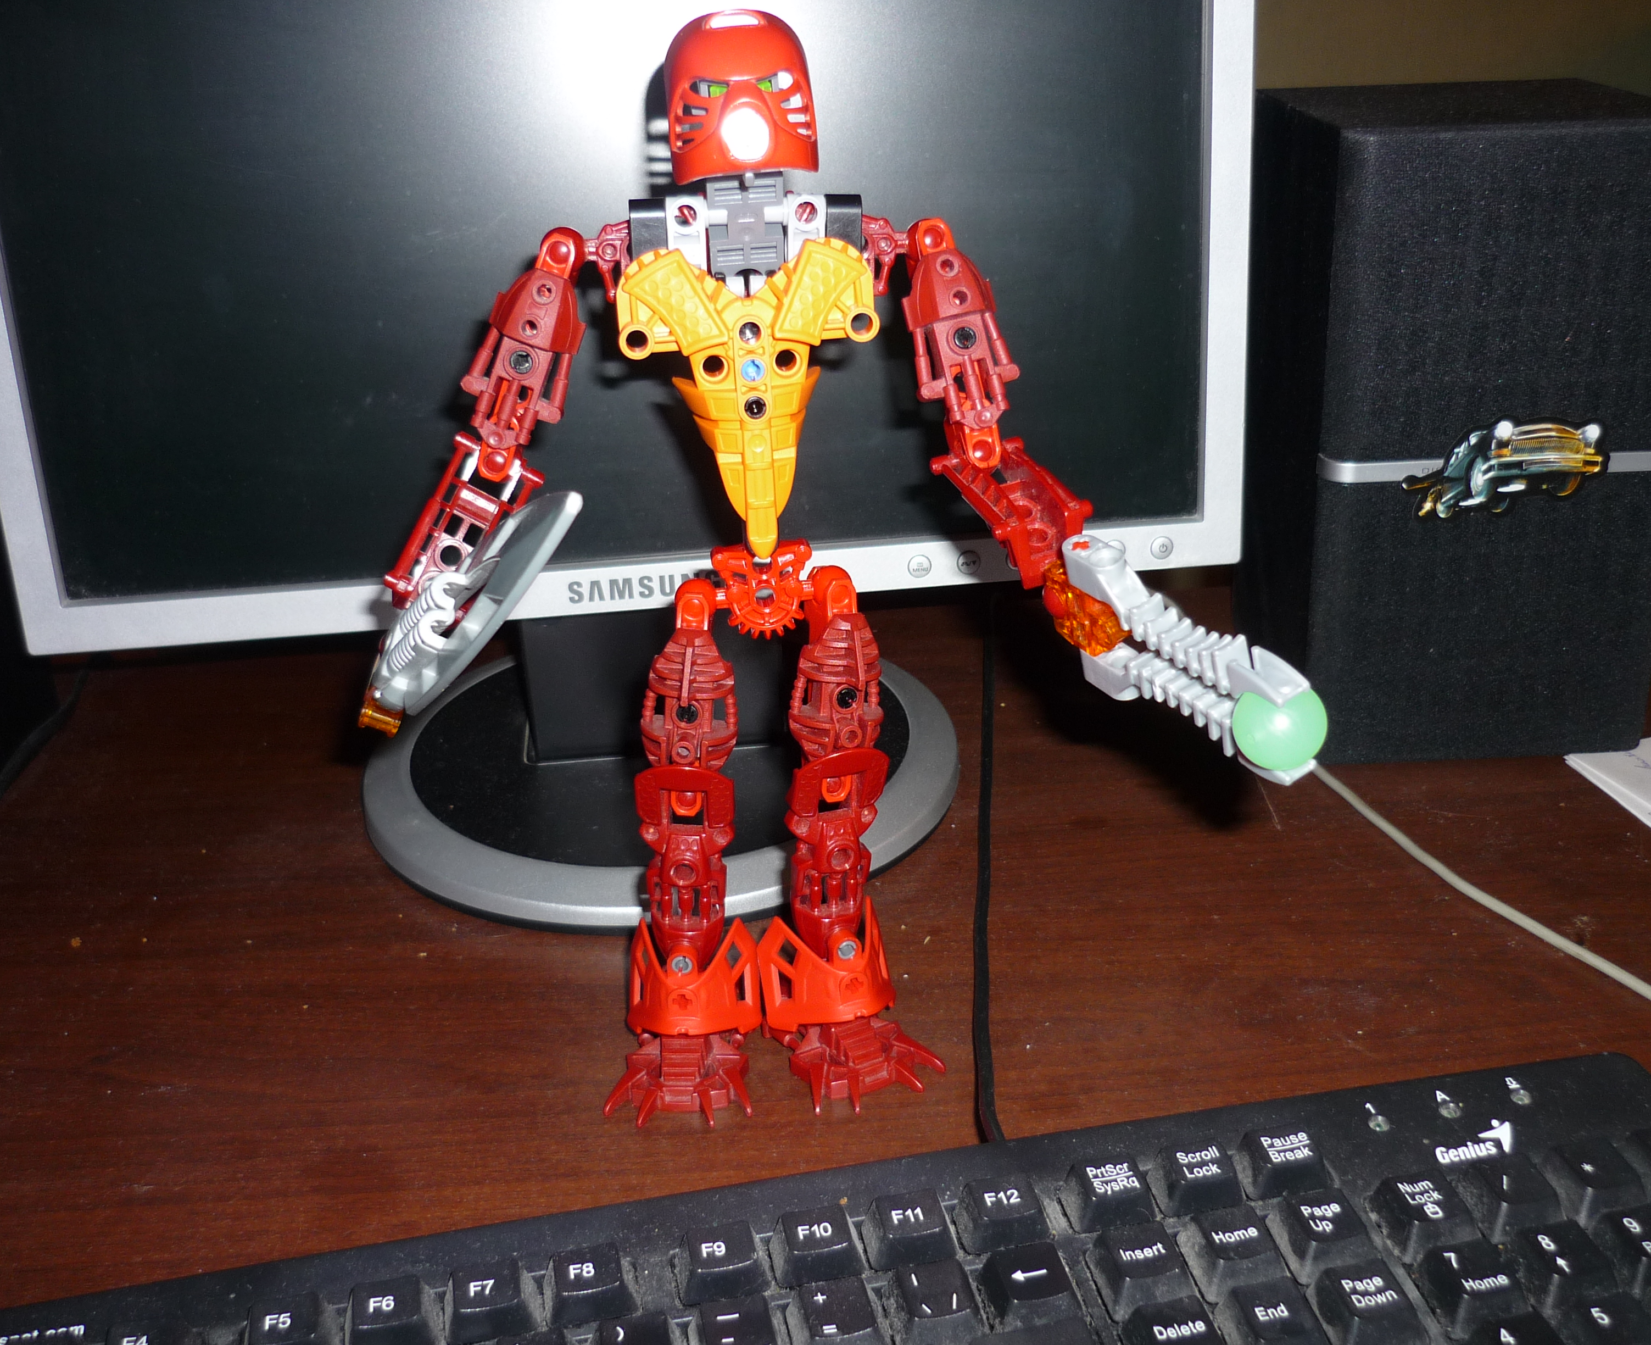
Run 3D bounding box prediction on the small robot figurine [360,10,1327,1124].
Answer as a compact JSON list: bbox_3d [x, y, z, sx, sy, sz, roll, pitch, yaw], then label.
[{"bbox_3d":[-0.006,-0.001,0.361,0.195,0.252,0.107,-2,25,0],"label":"small robot figurine"}]

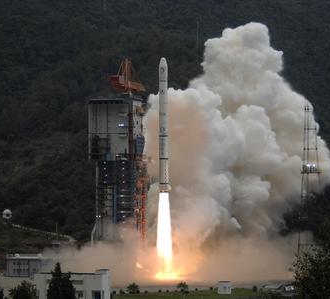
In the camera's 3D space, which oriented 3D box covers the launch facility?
[{"bbox_3d":[-18.373,5.136,592.000,19.000,82.000,14.500,-1,-2,24],"label":"launch facility"}]

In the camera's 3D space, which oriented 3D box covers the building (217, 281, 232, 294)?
[{"bbox_3d":[19.622,45.131,490.000,4.400,4.500,4.000,0,-2,0],"label":"building"}]

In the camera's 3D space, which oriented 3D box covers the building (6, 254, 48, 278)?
[{"bbox_3d":[-54.420,46.405,593.000,16.500,9.000,10.000,0,-2,-3],"label":"building"}]

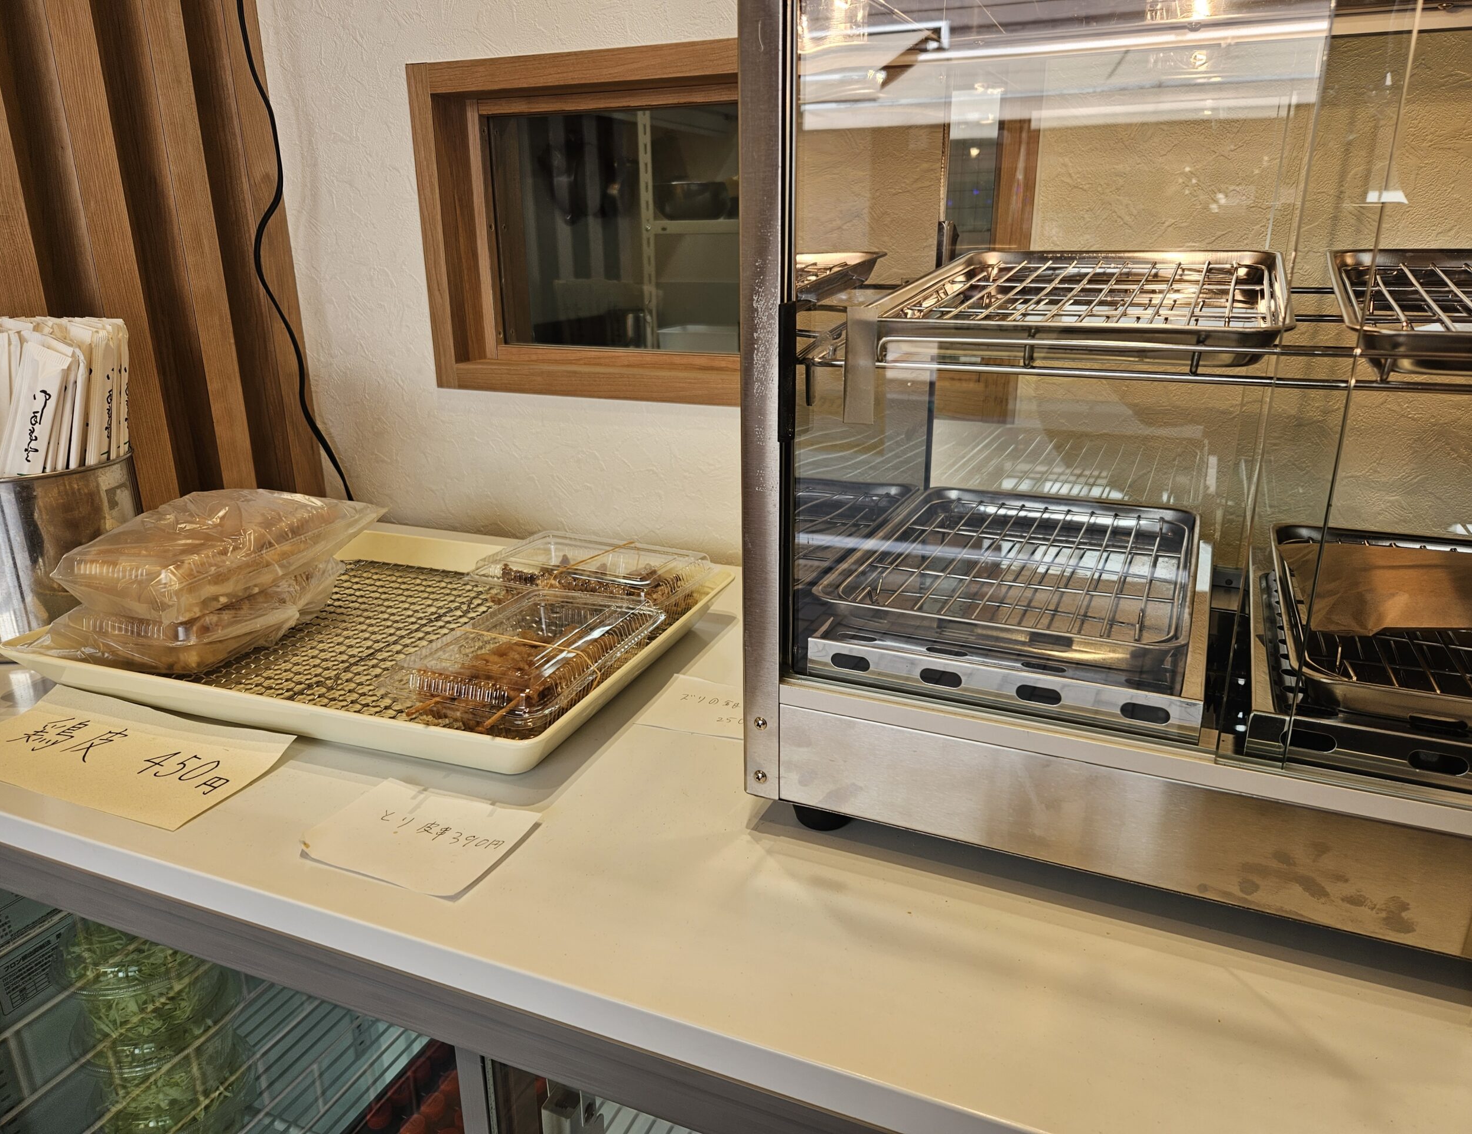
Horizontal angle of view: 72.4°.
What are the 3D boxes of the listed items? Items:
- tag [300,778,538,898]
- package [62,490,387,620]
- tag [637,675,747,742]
[{"bbox_3d":[-0.165,0.140,0.529,0.101,0.005,0.075,7,20,21],"label":"tag"},{"bbox_3d":[-0.379,-0.019,0.760,0.124,0.048,0.199,5,19,16],"label":"package"},{"bbox_3d":[-0.007,0.093,0.666,0.102,0.004,0.076,6,20,18],"label":"tag"}]

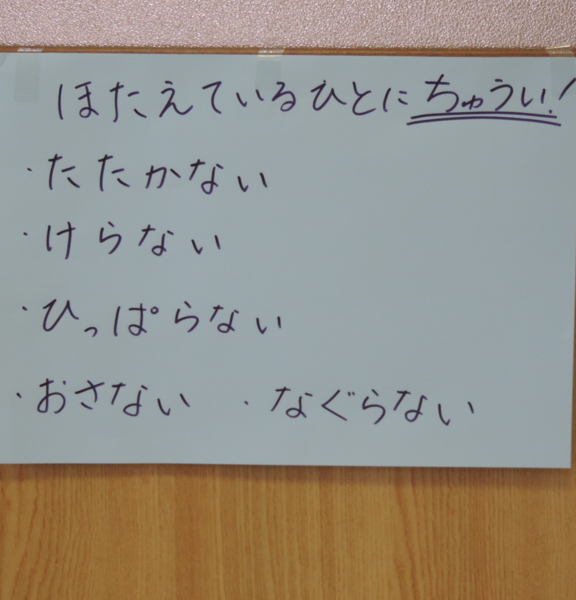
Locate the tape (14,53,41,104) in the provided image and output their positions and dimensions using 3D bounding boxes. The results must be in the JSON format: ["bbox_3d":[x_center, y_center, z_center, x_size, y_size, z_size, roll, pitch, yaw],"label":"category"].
[{"bbox_3d":[-0.160,-0.136,1.916,0.015,0.032,0.002,3,8,-1],"label":"tape"}]

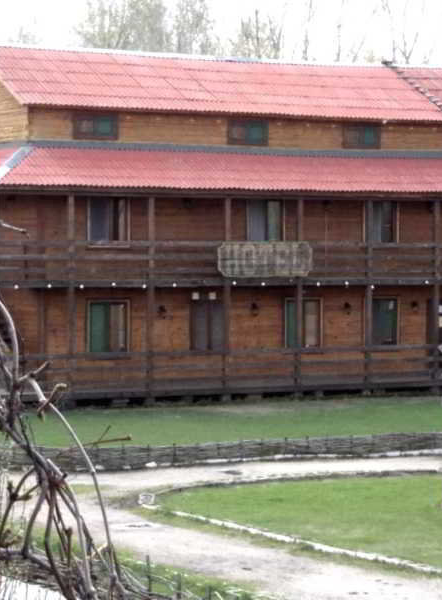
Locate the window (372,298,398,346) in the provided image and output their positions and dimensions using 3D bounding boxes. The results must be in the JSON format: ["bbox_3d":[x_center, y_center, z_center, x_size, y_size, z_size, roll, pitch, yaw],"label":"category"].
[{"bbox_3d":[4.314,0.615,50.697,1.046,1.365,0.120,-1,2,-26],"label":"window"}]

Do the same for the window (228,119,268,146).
[{"bbox_3d":[0.695,-4.323,48.763,1.216,0.745,0.120,-1,2,-26],"label":"window"}]

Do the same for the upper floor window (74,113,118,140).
[{"bbox_3d":[-3.397,-4.713,51.451,1.354,0.753,0.120,-1,2,-28],"label":"upper floor window"}]

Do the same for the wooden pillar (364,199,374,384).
[{"bbox_3d":[4.166,-0.180,53.527,0.140,5.368,0.140,-1,2,-28],"label":"wooden pillar"}]

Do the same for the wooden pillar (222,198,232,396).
[{"bbox_3d":[0.142,-0.112,51.368,0.140,5.356,0.140,-1,2,-28],"label":"wooden pillar"}]

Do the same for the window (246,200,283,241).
[{"bbox_3d":[1.258,-2.180,52.979,1.247,1.341,0.120,-1,2,-28],"label":"window"}]

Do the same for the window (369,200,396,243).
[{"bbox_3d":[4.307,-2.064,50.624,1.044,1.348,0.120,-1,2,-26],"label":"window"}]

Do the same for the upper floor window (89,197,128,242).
[{"bbox_3d":[-2.999,-2.076,50.695,1.280,1.342,0.120,-1,2,-28],"label":"upper floor window"}]

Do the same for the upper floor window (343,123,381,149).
[{"bbox_3d":[4.132,-4.798,55.493,1.315,0.797,0.120,-1,2,-28],"label":"upper floor window"}]

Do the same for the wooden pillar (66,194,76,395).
[{"bbox_3d":[-3.882,-0.106,49.207,0.140,5.234,0.140,-1,2,-28],"label":"wooden pillar"}]

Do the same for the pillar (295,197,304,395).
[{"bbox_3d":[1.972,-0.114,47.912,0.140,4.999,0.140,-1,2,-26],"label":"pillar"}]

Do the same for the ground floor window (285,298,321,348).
[{"bbox_3d":[2.180,0.668,49.635,1.122,1.415,0.120,-1,2,-26],"label":"ground floor window"}]

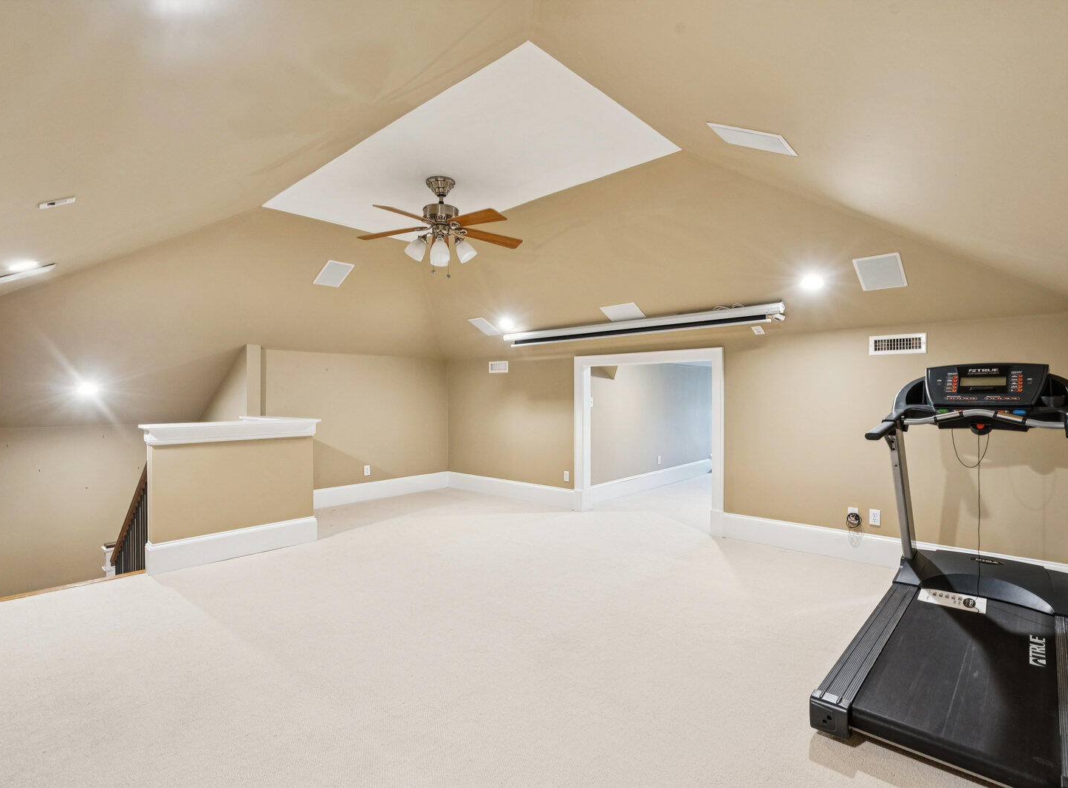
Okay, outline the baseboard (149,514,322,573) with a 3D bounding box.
[{"bbox_3d":[-2.291,1.164,4.119,0.035,0.214,1.191,0,0,42],"label":"baseboard"}]

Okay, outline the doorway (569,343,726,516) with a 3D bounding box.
[{"bbox_3d":[1.089,0.427,5.170,1.638,1.657,0.170,0,0,42],"label":"doorway"}]

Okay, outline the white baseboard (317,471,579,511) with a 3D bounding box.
[{"bbox_3d":[-1.063,1.157,5.630,2.167,0.217,2.079,0,0,42],"label":"white baseboard"}]

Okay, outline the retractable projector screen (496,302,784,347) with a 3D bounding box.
[{"bbox_3d":[0.733,-0.581,4.791,2.907,0.139,0.110,0,0,42],"label":"retractable projector screen"}]

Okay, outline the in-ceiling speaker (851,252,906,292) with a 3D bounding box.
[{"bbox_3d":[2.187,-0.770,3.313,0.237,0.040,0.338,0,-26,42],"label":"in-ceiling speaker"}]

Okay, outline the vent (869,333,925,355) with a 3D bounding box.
[{"bbox_3d":[2.565,-0.348,3.714,0.334,0.135,0.030,0,0,42],"label":"vent"}]

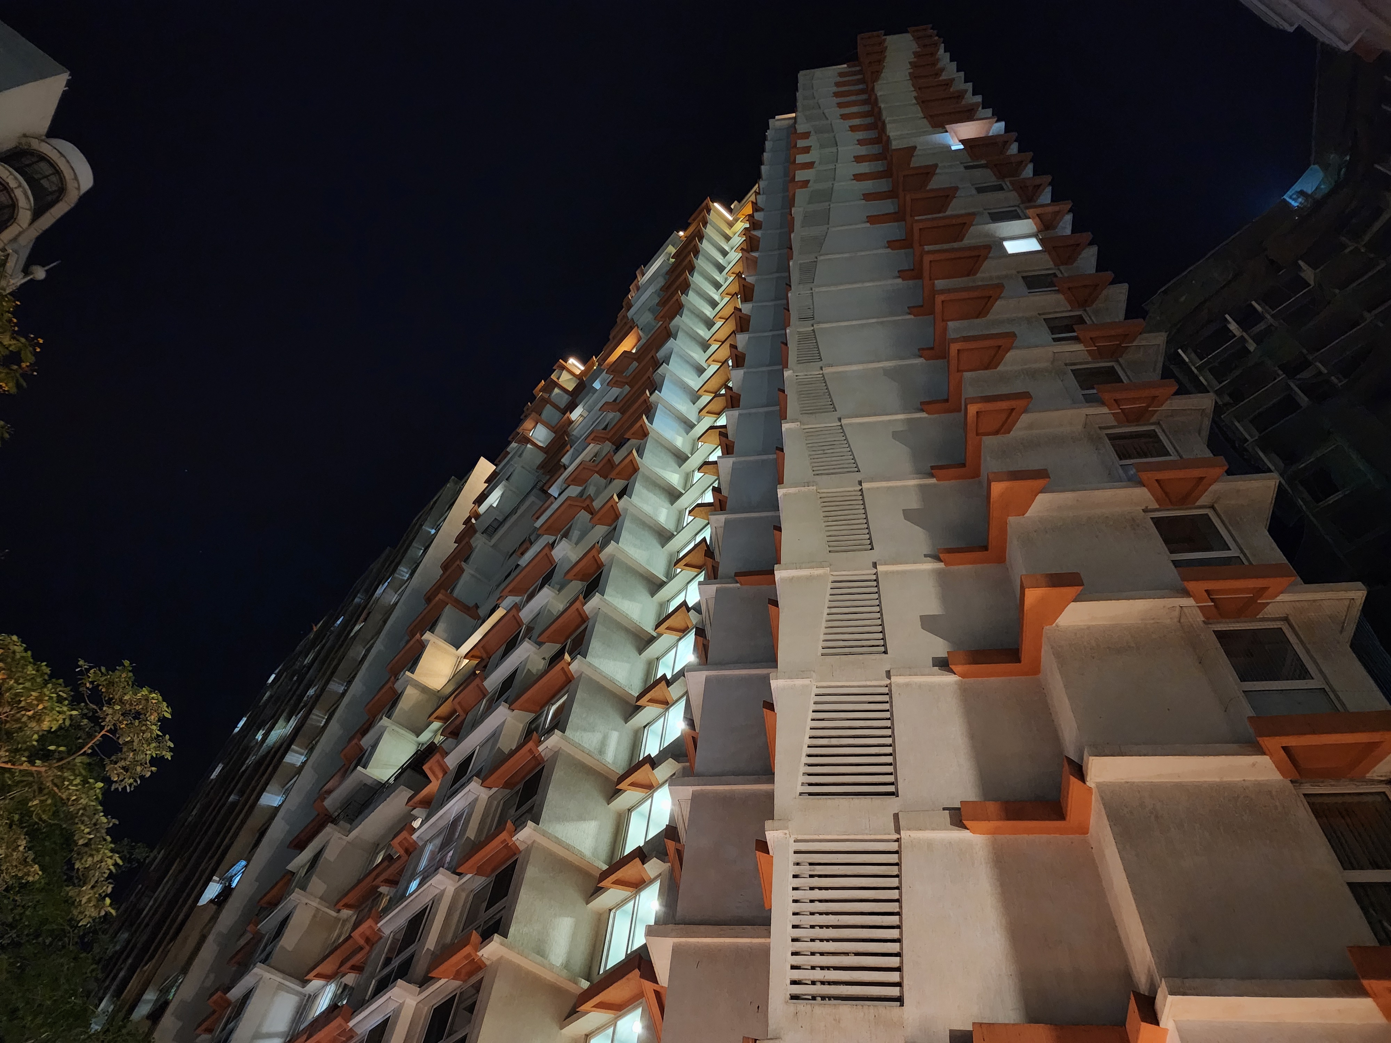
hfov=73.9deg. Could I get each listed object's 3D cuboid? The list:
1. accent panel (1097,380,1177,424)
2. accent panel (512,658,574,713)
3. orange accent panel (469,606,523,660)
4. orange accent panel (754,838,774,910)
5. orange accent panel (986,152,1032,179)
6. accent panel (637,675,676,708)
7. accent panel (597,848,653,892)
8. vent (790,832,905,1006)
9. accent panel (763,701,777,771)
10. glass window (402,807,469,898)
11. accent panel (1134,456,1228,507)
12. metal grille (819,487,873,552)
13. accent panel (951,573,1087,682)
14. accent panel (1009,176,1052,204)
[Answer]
[{"bbox_3d":[8.781,-2.361,18.539,1.518,0.294,0.780,-3,-56,9],"label":"accent panel"},{"bbox_3d":[-4.655,5.205,29.070,0.687,0.330,2.886,37,-59,-18],"label":"accent panel"},{"bbox_3d":[-7.552,4.293,36.117,0.747,0.330,3.307,37,-59,-18],"label":"orange accent panel"},{"bbox_3d":[1.318,5.272,13.817,0.640,0.250,1.400,-3,-56,9],"label":"orange accent panel"},{"bbox_3d":[11.256,-12.719,33.227,1.600,0.350,0.720,-3,-56,9],"label":"orange accent panel"},{"bbox_3d":[-1.081,5.416,28.887,0.730,0.370,1.500,37,-59,-18],"label":"accent panel"},{"bbox_3d":[-1.695,9.207,24.158,0.775,0.350,1.738,37,-59,-18],"label":"accent panel"},{"bbox_3d":[1.981,5.098,11.913,1.518,2.322,0.150,-3,-56,9],"label":"vent"},{"bbox_3d":[1.490,3.786,16.242,0.423,0.195,1.629,-3,-56,9],"label":"accent panel"},{"bbox_3d":[-7.885,10.172,28.075,0.120,2.070,2.650,36,-59,-18],"label":"glass window"},{"bbox_3d":[8.387,-0.655,16.104,1.461,0.300,0.756,-3,-56,9],"label":"accent panel"},{"bbox_3d":[3.122,-0.030,19.367,1.100,2.330,0.120,-3,-56,9],"label":"metal grille"},{"bbox_3d":[5.013,1.684,14.621,1.925,0.330,1.841,-3,-56,9],"label":"accent panel"},{"bbox_3d":[11.095,-11.004,30.767,1.370,0.350,0.730,-3,-56,9],"label":"accent panel"}]

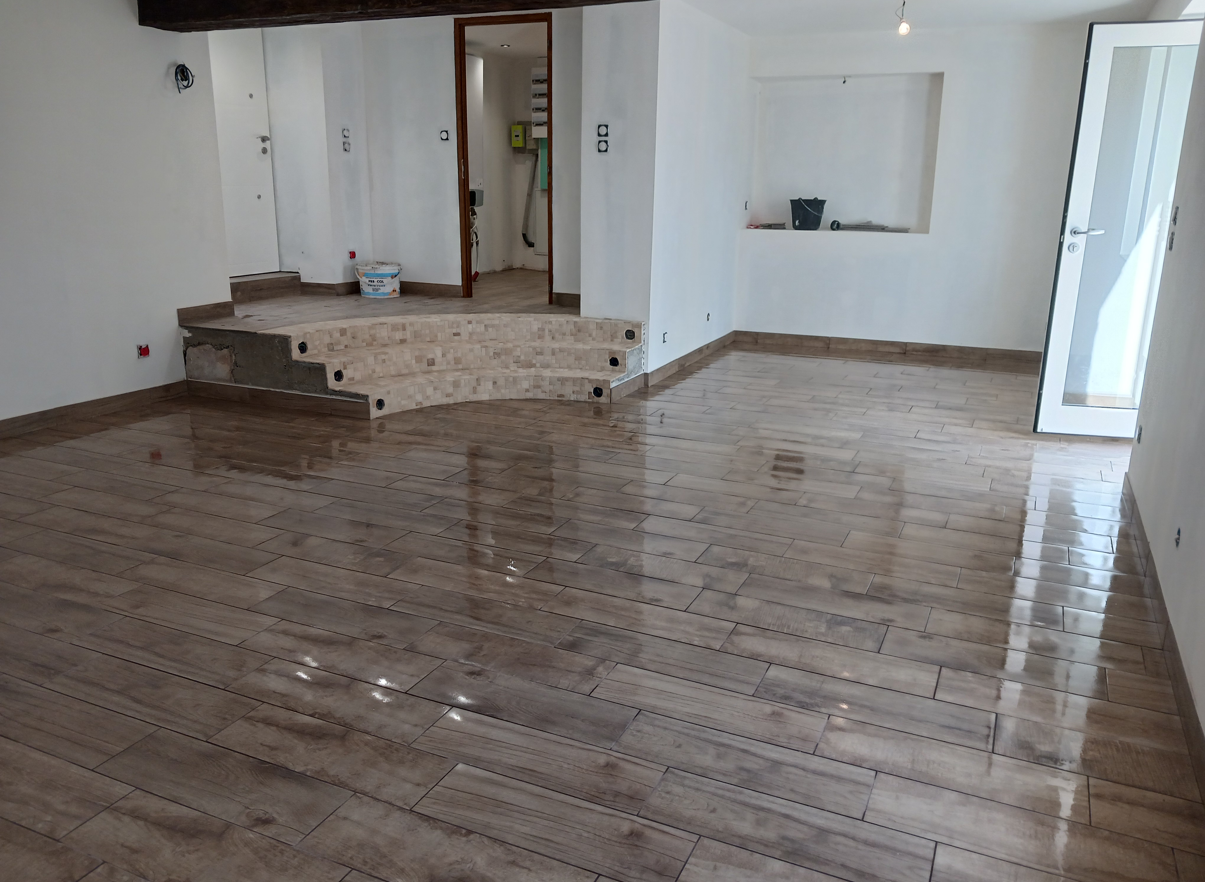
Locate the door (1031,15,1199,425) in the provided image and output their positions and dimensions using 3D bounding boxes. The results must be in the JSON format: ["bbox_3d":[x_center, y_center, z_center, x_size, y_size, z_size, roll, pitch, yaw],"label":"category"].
[{"bbox_3d":[2.832,-1.039,4.882,0.840,2.109,0.075,4,16,12],"label":"door"}]

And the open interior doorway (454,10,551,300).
[{"bbox_3d":[-0.709,-2.062,6.990,0.805,2.028,0.075,8,17,23],"label":"open interior doorway"}]

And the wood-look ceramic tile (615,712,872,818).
[{"bbox_3d":[0.338,0.776,2.270,0.605,0.010,0.192,8,17,23],"label":"wood-look ceramic tile"}]

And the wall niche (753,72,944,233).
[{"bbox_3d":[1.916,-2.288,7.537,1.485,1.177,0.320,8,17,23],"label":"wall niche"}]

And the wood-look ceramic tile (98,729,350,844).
[{"bbox_3d":[-0.868,0.781,2.148,0.600,0.010,0.197,8,17,23],"label":"wood-look ceramic tile"}]

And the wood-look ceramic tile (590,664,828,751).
[{"bbox_3d":[0.281,0.709,2.505,0.605,0.010,0.192,8,17,23],"label":"wood-look ceramic tile"}]

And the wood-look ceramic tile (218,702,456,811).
[{"bbox_3d":[-0.653,0.752,2.262,0.600,0.010,0.197,8,17,23],"label":"wood-look ceramic tile"}]

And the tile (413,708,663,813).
[{"bbox_3d":[-0.157,0.761,2.254,0.600,0.010,0.197,8,17,23],"label":"tile"}]

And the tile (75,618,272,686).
[{"bbox_3d":[-1.250,0.612,2.732,0.600,0.010,0.197,8,17,23],"label":"tile"}]

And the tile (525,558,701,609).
[{"bbox_3d":[0.035,0.507,3.335,0.620,0.010,0.196,8,17,23],"label":"tile"}]

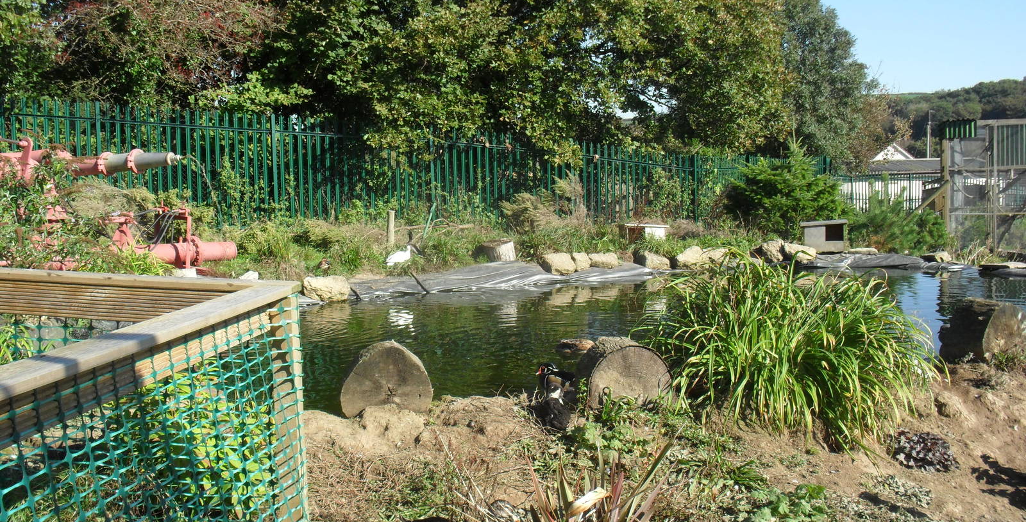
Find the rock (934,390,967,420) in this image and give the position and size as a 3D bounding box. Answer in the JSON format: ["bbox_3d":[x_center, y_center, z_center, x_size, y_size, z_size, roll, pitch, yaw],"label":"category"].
[{"bbox_3d":[2.527,0.837,6.000,0.190,0.150,0.170,0,5,0],"label":"rock"}]

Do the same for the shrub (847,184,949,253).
[{"bbox_3d":[6.757,-0.738,18.200,1.750,1.170,1.300,0,4,21],"label":"shrub"}]

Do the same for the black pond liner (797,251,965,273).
[{"bbox_3d":[5.965,0.019,16.800,2.550,0.260,0.950,0,4,21],"label":"black pond liner"}]

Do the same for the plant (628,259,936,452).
[{"bbox_3d":[1.477,0.500,5.750,1.520,0.950,1.200,0,5,0],"label":"plant"}]

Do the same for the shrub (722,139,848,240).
[{"bbox_3d":[4.891,-1.279,18.700,2.100,1.780,2.000,-1,4,0],"label":"shrub"}]

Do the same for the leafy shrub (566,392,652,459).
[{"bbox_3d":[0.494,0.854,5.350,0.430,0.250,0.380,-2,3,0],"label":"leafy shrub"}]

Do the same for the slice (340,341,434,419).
[{"bbox_3d":[-0.736,0.690,6.050,0.510,0.420,0.320,-2,3,-12],"label":"slice"}]

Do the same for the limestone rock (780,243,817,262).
[{"bbox_3d":[4.751,-0.153,17.200,0.550,0.300,0.400,-1,4,0],"label":"limestone rock"}]

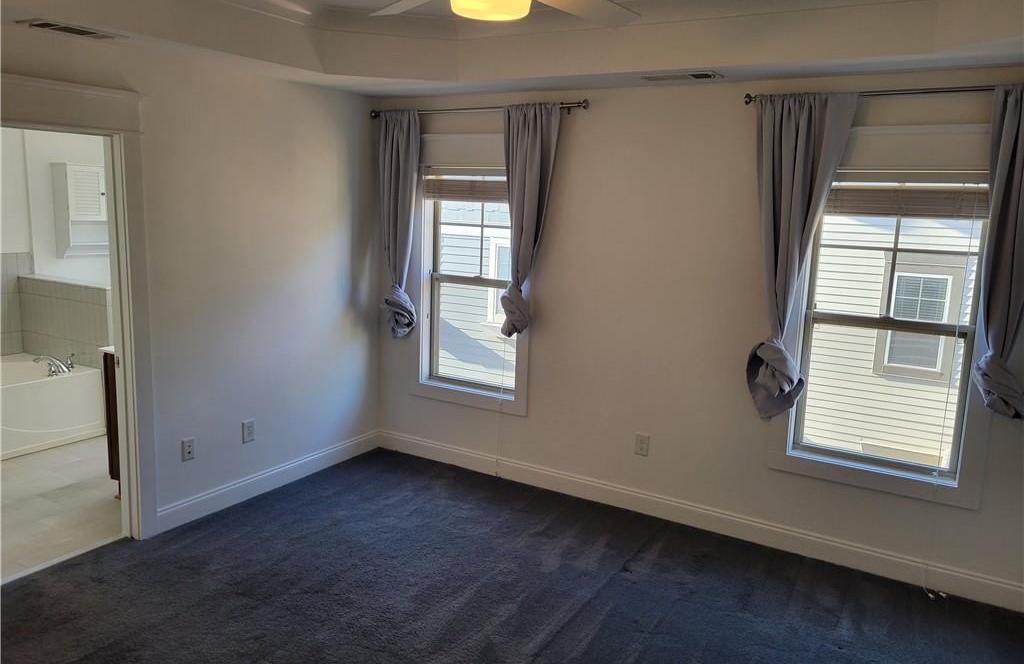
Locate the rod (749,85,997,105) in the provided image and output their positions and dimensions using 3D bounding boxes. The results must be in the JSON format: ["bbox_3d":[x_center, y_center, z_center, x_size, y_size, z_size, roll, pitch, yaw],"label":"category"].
[{"bbox_3d":[1.744,-1.055,3.401,1.430,0.050,0.070,8,12,31],"label":"rod"}]

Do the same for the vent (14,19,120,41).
[{"bbox_3d":[-1.754,-1.213,3.094,0.160,0.020,0.370,8,12,31],"label":"vent"}]

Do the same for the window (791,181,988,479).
[{"bbox_3d":[1.806,-0.028,3.720,0.775,1.405,0.130,8,12,31],"label":"window"}]

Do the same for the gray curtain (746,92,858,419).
[{"bbox_3d":[1.358,-0.348,3.749,0.460,1.570,0.170,8,12,31],"label":"gray curtain"}]

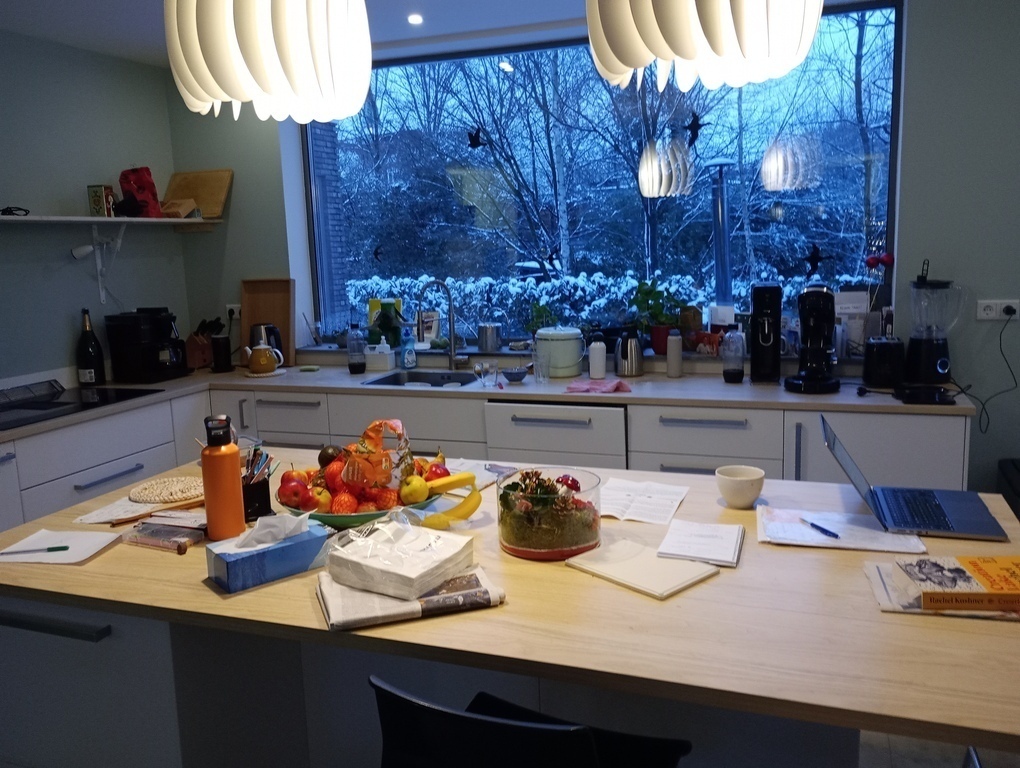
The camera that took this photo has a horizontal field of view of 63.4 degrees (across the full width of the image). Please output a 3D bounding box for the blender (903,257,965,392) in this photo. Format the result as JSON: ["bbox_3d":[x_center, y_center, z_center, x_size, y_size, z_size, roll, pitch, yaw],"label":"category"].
[{"bbox_3d":[1.741,-0.243,3.346,0.235,0.480,0.190,-4,10,-10],"label":"blender"}]

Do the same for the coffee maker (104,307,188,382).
[{"bbox_3d":[-1.817,-0.201,4.215,0.300,0.345,0.320,2,10,20],"label":"coffee maker"}]

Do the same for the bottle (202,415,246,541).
[{"bbox_3d":[-0.626,0.201,1.796,0.079,0.263,0.079,2,10,20],"label":"bottle"}]

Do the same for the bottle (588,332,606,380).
[{"bbox_3d":[0.398,-0.128,3.742,0.076,0.210,0.076,2,10,20],"label":"bottle"}]

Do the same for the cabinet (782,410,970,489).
[{"bbox_3d":[1.442,0.451,3.359,0.624,0.820,0.600,2,10,20],"label":"cabinet"}]

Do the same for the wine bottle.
[{"bbox_3d":[-2.056,-0.181,4.049,0.111,0.368,0.111,2,10,20],"label":"wine bottle"}]

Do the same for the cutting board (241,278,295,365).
[{"bbox_3d":[-1.317,-0.326,4.498,0.302,0.466,0.050,2,1,20],"label":"cutting board"}]

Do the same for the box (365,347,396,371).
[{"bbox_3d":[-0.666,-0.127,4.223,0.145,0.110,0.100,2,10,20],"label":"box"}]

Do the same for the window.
[{"bbox_3d":[0.283,-0.931,4.094,2.970,1.476,0.100,2,10,20],"label":"window"}]

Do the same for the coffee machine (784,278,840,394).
[{"bbox_3d":[1.210,-0.189,3.300,0.205,0.420,0.270,2,10,20],"label":"coffee machine"}]

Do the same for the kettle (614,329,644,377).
[{"bbox_3d":[0.547,-0.141,3.785,0.125,0.205,0.155,2,10,20],"label":"kettle"}]

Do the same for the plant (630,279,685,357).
[{"bbox_3d":[0.691,-0.321,3.902,0.265,0.352,0.240,2,10,20],"label":"plant"}]

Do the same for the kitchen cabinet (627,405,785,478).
[{"bbox_3d":[0.867,0.435,3.568,0.600,0.820,0.600,2,10,20],"label":"kitchen cabinet"}]

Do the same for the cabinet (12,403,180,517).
[{"bbox_3d":[-1.957,0.528,3.580,0.600,0.820,0.800,2,10,20],"label":"cabinet"}]

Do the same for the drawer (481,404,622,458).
[{"bbox_3d":[0.248,0.150,3.578,0.600,0.200,0.450,2,10,20],"label":"drawer"}]

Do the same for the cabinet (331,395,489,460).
[{"bbox_3d":[-0.356,0.400,4.011,0.785,0.820,0.600,2,10,20],"label":"cabinet"}]

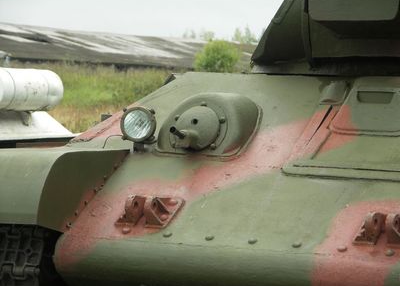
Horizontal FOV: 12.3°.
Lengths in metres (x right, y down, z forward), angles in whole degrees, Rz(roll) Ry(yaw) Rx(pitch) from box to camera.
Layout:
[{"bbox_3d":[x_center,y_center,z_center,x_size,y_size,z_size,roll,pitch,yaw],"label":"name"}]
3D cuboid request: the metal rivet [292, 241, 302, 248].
[{"bbox_3d":[0.392,0.411,7.483,0.038,0.014,0.038,3,35,31],"label":"metal rivet"}]

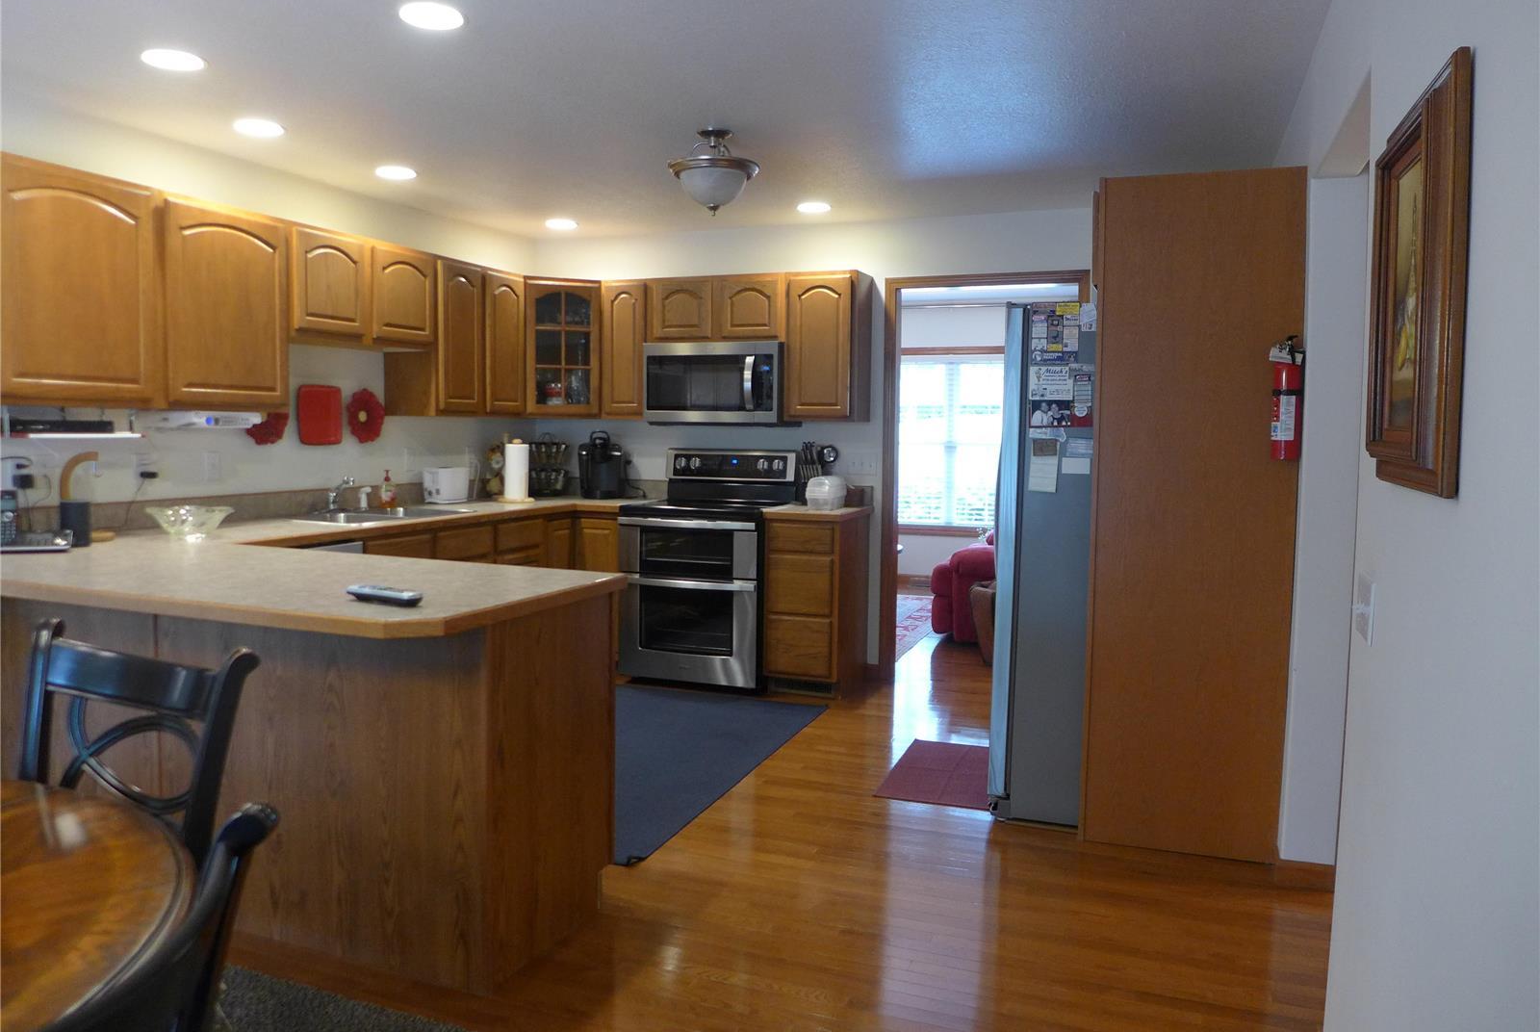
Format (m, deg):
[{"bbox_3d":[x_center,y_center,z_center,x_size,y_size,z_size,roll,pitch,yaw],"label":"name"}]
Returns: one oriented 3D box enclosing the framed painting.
[{"bbox_3d":[0.915,-0.313,1.539,0.040,0.545,0.540,2,5,21],"label":"framed painting"}]

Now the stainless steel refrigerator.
[{"bbox_3d":[1.296,0.153,3.864,0.864,1.764,0.915,2,5,20],"label":"stainless steel refrigerator"}]

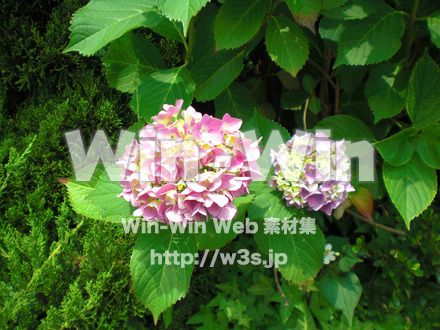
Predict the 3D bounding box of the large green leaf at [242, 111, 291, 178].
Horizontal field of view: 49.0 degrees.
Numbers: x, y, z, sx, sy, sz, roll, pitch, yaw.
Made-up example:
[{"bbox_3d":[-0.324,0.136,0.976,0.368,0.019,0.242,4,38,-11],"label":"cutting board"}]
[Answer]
[{"bbox_3d":[0.063,-0.026,0.670,0.075,0.025,0.110,-4,54,-10],"label":"large green leaf"}]

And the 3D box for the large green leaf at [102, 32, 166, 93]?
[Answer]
[{"bbox_3d":[-0.114,-0.149,0.734,0.117,0.022,0.090,9,71,13],"label":"large green leaf"}]

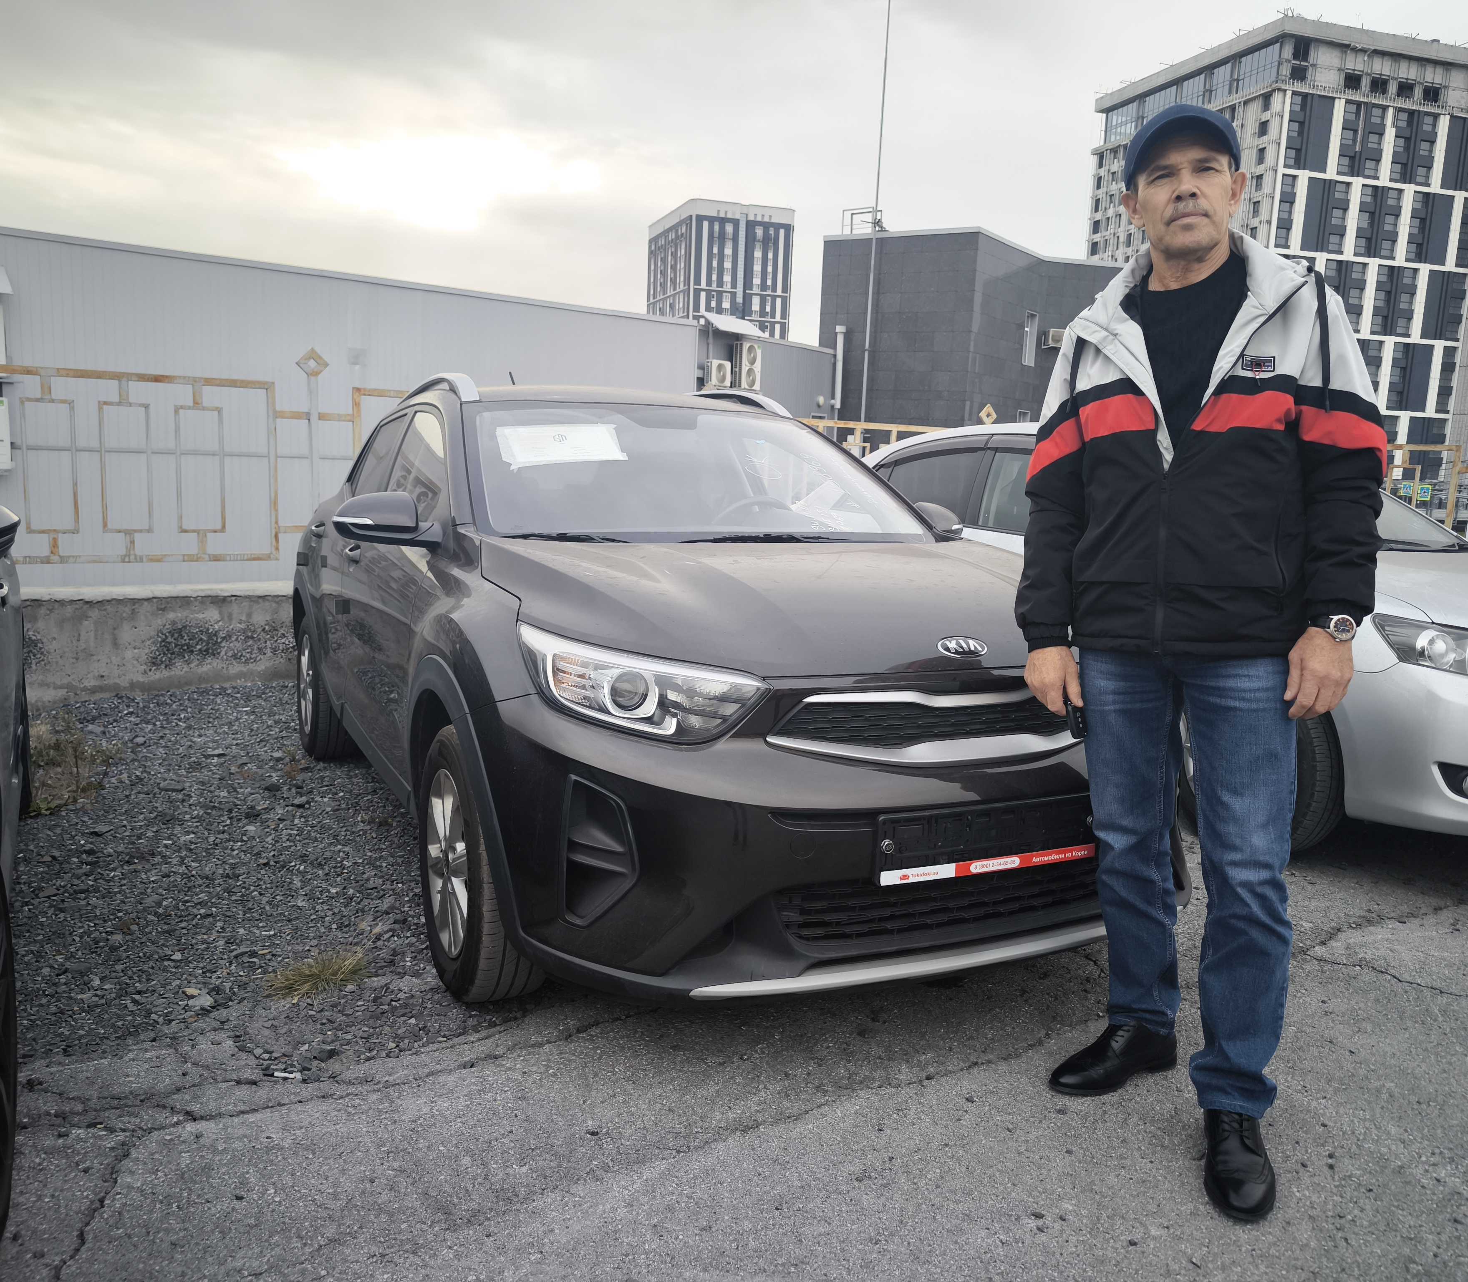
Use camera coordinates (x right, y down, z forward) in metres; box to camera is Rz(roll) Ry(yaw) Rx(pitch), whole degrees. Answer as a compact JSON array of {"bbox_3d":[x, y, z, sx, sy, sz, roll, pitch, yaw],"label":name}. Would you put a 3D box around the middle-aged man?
[{"bbox_3d":[0.783,0.002,2.061,0.600,1.780,0.460,8,11,33],"label":"middle-aged man"}]

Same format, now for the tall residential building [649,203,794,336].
[{"bbox_3d":[-5.004,-76.969,299.337,24.800,57.000,39.300,-1,10,-18],"label":"tall residential building"}]

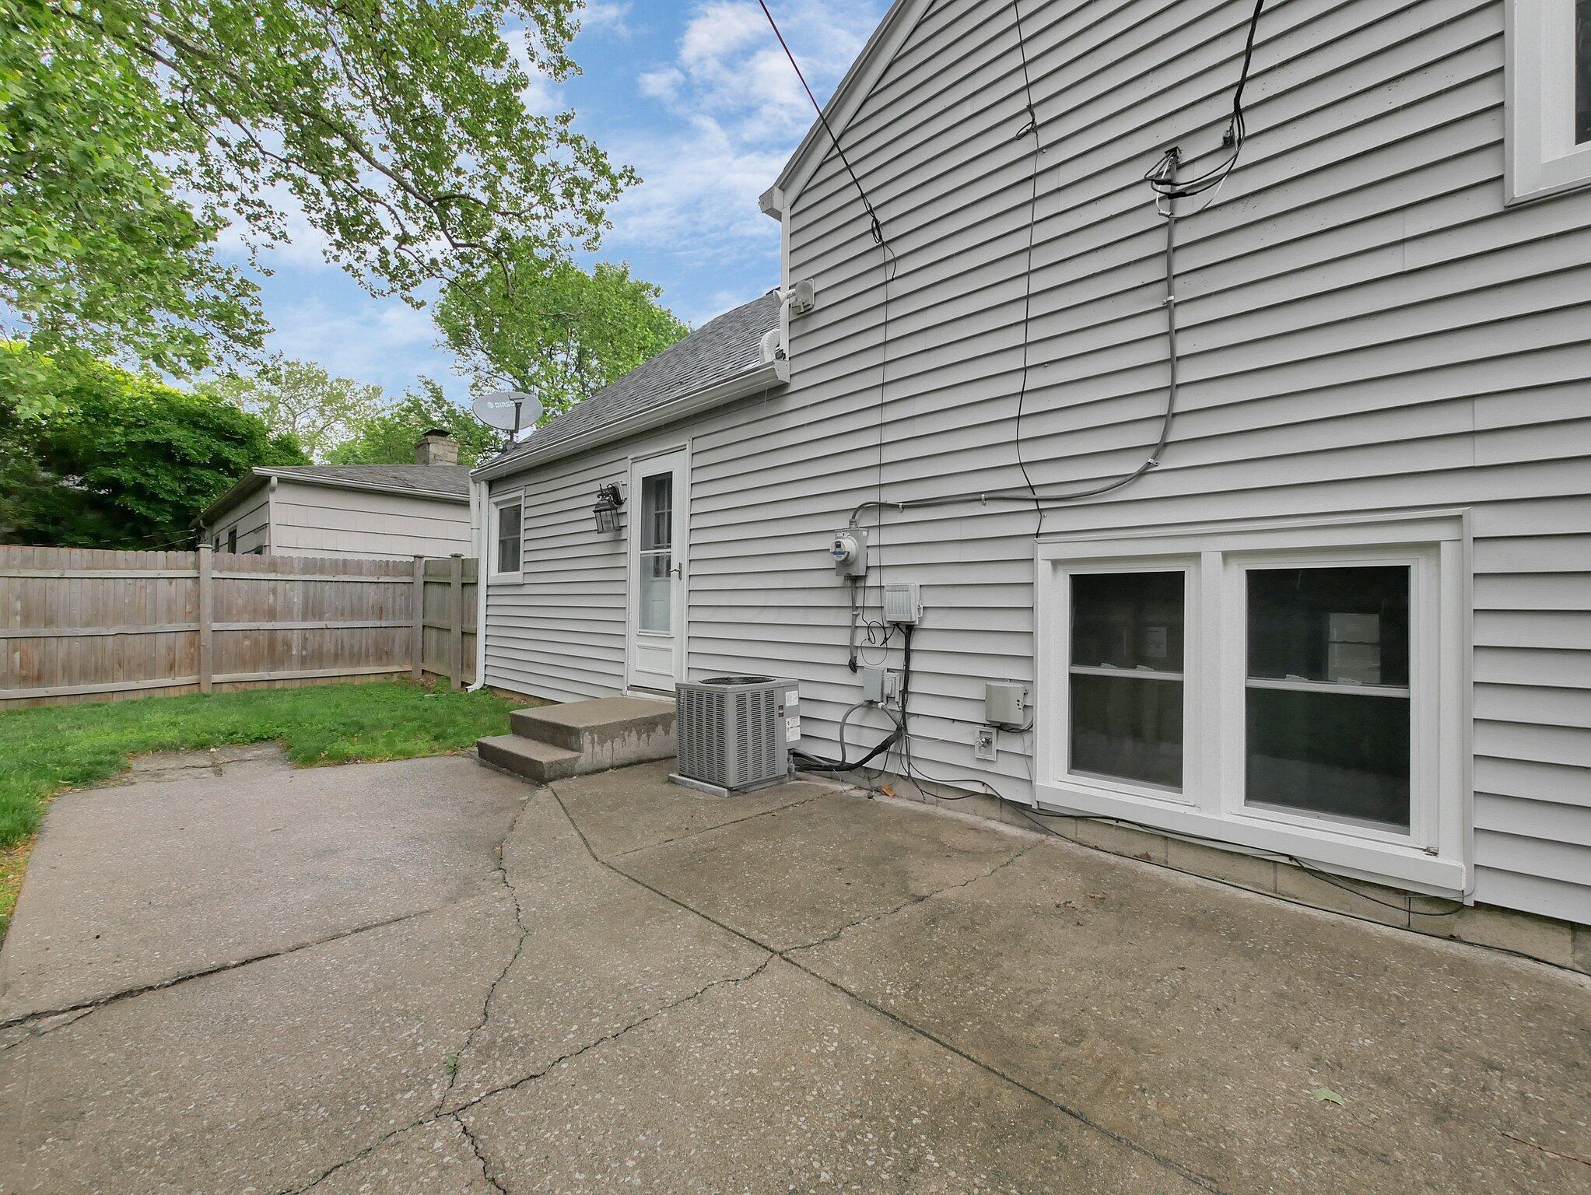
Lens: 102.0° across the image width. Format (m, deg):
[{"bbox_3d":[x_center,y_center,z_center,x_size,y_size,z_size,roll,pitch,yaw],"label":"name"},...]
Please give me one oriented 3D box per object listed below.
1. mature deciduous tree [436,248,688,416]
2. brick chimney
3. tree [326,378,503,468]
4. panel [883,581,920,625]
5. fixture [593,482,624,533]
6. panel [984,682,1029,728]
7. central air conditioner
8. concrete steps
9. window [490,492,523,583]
[{"bbox_3d":[-7.383,-4.680,21.069,8.600,12.300,8.400,1,-1,0],"label":"mature deciduous tree"},{"bbox_3d":[-8.927,-3.679,16.000,0.850,1.100,0.670,0,-1,43],"label":"brick chimney"},{"bbox_3d":[-13.387,-2.960,23.000,7.500,9.200,7.500,0,-2,43],"label":"tree"},{"bbox_3d":[0.641,0.043,3.879,0.200,0.250,0.085,0,-1,43],"label":"panel"},{"bbox_3d":[-1.760,-0.837,6.050,0.230,0.490,0.280,0,-1,43],"label":"fixture"},{"bbox_3d":[1.137,0.567,3.453,0.212,0.215,0.080,0,-2,43],"label":"panel"},{"bbox_3d":[-0.387,0.896,4.408,0.600,0.635,0.590,0,-2,-44],"label":"central air conditioner"},{"bbox_3d":[-1.741,1.136,5.334,1.200,0.370,1.250,-1,-1,43],"label":"concrete steps"},{"bbox_3d":[-3.568,-0.729,7.982,0.980,1.150,0.110,0,-1,43],"label":"window"}]

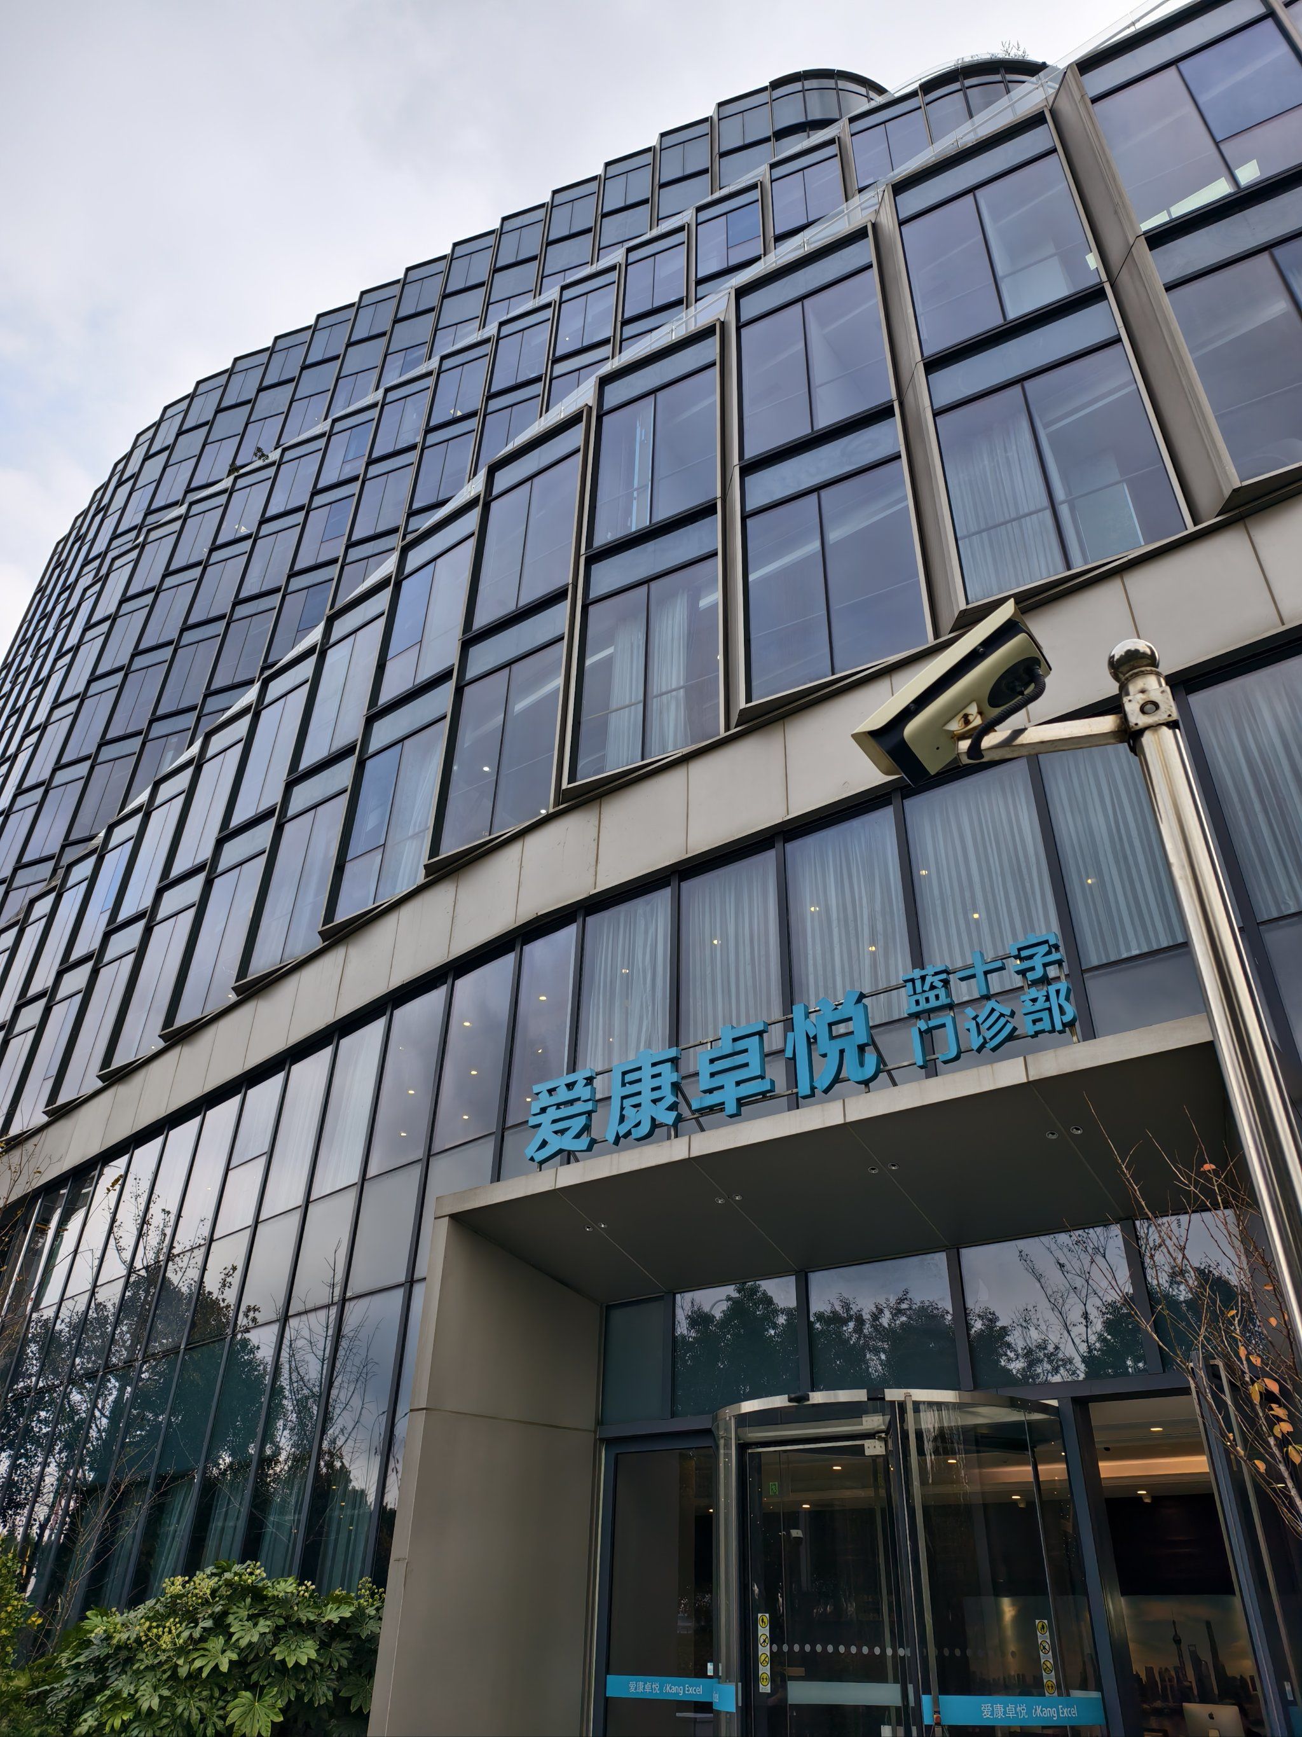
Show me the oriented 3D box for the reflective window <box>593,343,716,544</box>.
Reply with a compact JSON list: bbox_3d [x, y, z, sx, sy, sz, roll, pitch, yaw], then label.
[{"bbox_3d":[0.082,-6.508,17.571,2.002,3.625,0.120,-15,-37,24],"label":"reflective window"}]

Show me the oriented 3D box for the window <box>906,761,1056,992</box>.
[{"bbox_3d":[2.968,0.097,10.428,1.249,2.398,0.120,-16,-37,24],"label":"window"}]

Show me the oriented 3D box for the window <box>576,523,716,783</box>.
[{"bbox_3d":[-0.007,-2.858,14.599,1.920,3.798,0.150,-15,-37,24],"label":"window"}]

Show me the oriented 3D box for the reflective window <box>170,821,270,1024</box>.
[{"bbox_3d":[-7.920,0.911,21.487,1.861,3.861,0.120,-22,-40,31],"label":"reflective window"}]

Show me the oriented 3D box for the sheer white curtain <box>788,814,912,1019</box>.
[{"bbox_3d":[1.971,0.602,11.138,1.338,2.641,0.120,-21,-40,30],"label":"sheer white curtain"}]

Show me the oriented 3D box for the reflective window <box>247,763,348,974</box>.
[{"bbox_3d":[-5.654,-0.117,18.945,1.788,3.765,0.150,-22,-40,31],"label":"reflective window"}]

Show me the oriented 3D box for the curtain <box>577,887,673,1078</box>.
[{"bbox_3d":[-0.308,1.445,13.208,1.248,2.461,0.120,-20,-39,30],"label":"curtain"}]

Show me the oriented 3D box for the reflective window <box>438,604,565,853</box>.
[{"bbox_3d":[-2.105,-2.101,16.634,1.959,3.846,0.120,-19,-39,28],"label":"reflective window"}]

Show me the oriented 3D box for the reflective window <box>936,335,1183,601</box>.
[{"bbox_3d":[4.244,-4.354,12.364,2.029,3.267,0.120,-15,-37,23],"label":"reflective window"}]

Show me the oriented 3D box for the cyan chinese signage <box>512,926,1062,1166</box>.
[{"bbox_3d":[0.753,1.262,7.563,4.066,0.632,0.150,-21,-40,30],"label":"cyan chinese signage"}]

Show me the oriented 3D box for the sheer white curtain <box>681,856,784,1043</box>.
[{"bbox_3d":[0.835,1.031,12.509,1.268,2.433,0.120,-20,-39,30],"label":"sheer white curtain"}]

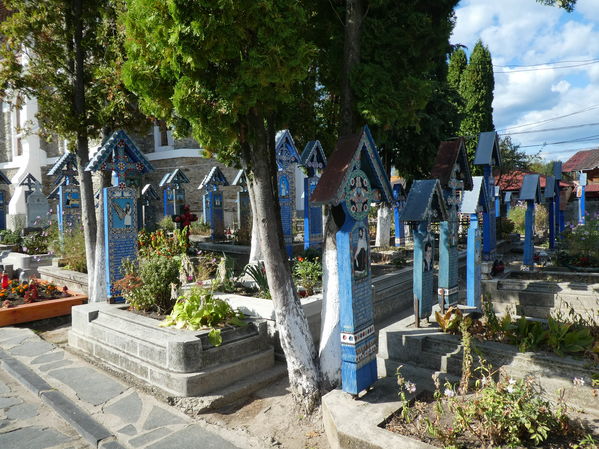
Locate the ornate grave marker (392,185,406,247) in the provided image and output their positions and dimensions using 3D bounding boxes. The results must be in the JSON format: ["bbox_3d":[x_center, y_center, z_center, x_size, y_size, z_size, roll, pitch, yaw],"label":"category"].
[{"bbox_3d":[2.301,-0.200,9.554,0.240,1.420,0.540,3,5,36],"label":"ornate grave marker"}]

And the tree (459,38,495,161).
[{"bbox_3d":[6.859,-3.498,16.234,1.400,7.200,1.400,2,4,23],"label":"tree"}]

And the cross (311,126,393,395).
[{"bbox_3d":[0.432,0.267,3.190,0.230,2.020,0.900,-2,2,36],"label":"cross"}]

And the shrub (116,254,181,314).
[{"bbox_3d":[-1.628,0.637,4.475,0.515,0.588,0.536,3,4,38],"label":"shrub"}]

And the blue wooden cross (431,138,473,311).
[{"bbox_3d":[1.436,0.008,3.922,0.206,1.632,0.536,3,4,38],"label":"blue wooden cross"}]

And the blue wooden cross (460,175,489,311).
[{"bbox_3d":[1.853,0.200,4.397,0.144,1.399,0.515,3,4,38],"label":"blue wooden cross"}]

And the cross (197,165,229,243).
[{"bbox_3d":[-2.104,-0.517,10.340,0.260,1.840,0.800,3,5,36],"label":"cross"}]

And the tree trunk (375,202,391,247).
[{"bbox_3d":[2.023,-0.017,9.964,0.350,1.120,0.350,1,4,11],"label":"tree trunk"}]

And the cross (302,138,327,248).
[{"bbox_3d":[0.262,-0.525,7.501,0.175,1.964,0.618,3,4,38],"label":"cross"}]

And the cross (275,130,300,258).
[{"bbox_3d":[-0.308,-0.510,7.228,0.260,2.220,0.860,3,5,36],"label":"cross"}]

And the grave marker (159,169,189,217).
[{"bbox_3d":[-3.511,-0.651,11.839,0.270,1.880,0.820,3,5,36],"label":"grave marker"}]

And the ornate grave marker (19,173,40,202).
[{"bbox_3d":[-8.351,-0.685,12.857,0.206,1.809,0.567,3,4,38],"label":"ornate grave marker"}]

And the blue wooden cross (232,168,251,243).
[{"bbox_3d":[-1.345,-0.401,9.743,0.240,1.750,0.620,3,5,36],"label":"blue wooden cross"}]

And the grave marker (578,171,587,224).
[{"bbox_3d":[8.621,-0.720,12.649,0.206,1.688,0.464,3,4,38],"label":"grave marker"}]

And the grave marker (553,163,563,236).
[{"bbox_3d":[6.070,-0.577,9.768,0.206,1.773,0.464,3,4,38],"label":"grave marker"}]

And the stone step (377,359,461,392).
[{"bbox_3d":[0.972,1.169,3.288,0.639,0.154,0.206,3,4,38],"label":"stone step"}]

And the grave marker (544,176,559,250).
[{"bbox_3d":[5.960,-0.276,9.743,0.260,1.760,0.660,3,5,36],"label":"grave marker"}]

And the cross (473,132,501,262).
[{"bbox_3d":[3.234,-0.492,7.128,0.270,2.220,0.800,3,5,36],"label":"cross"}]

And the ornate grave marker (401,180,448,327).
[{"bbox_3d":[1.102,0.253,3.619,0.220,1.260,0.630,3,5,36],"label":"ornate grave marker"}]

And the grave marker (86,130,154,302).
[{"bbox_3d":[-1.989,-0.068,4.588,0.206,1.907,0.721,3,4,38],"label":"grave marker"}]

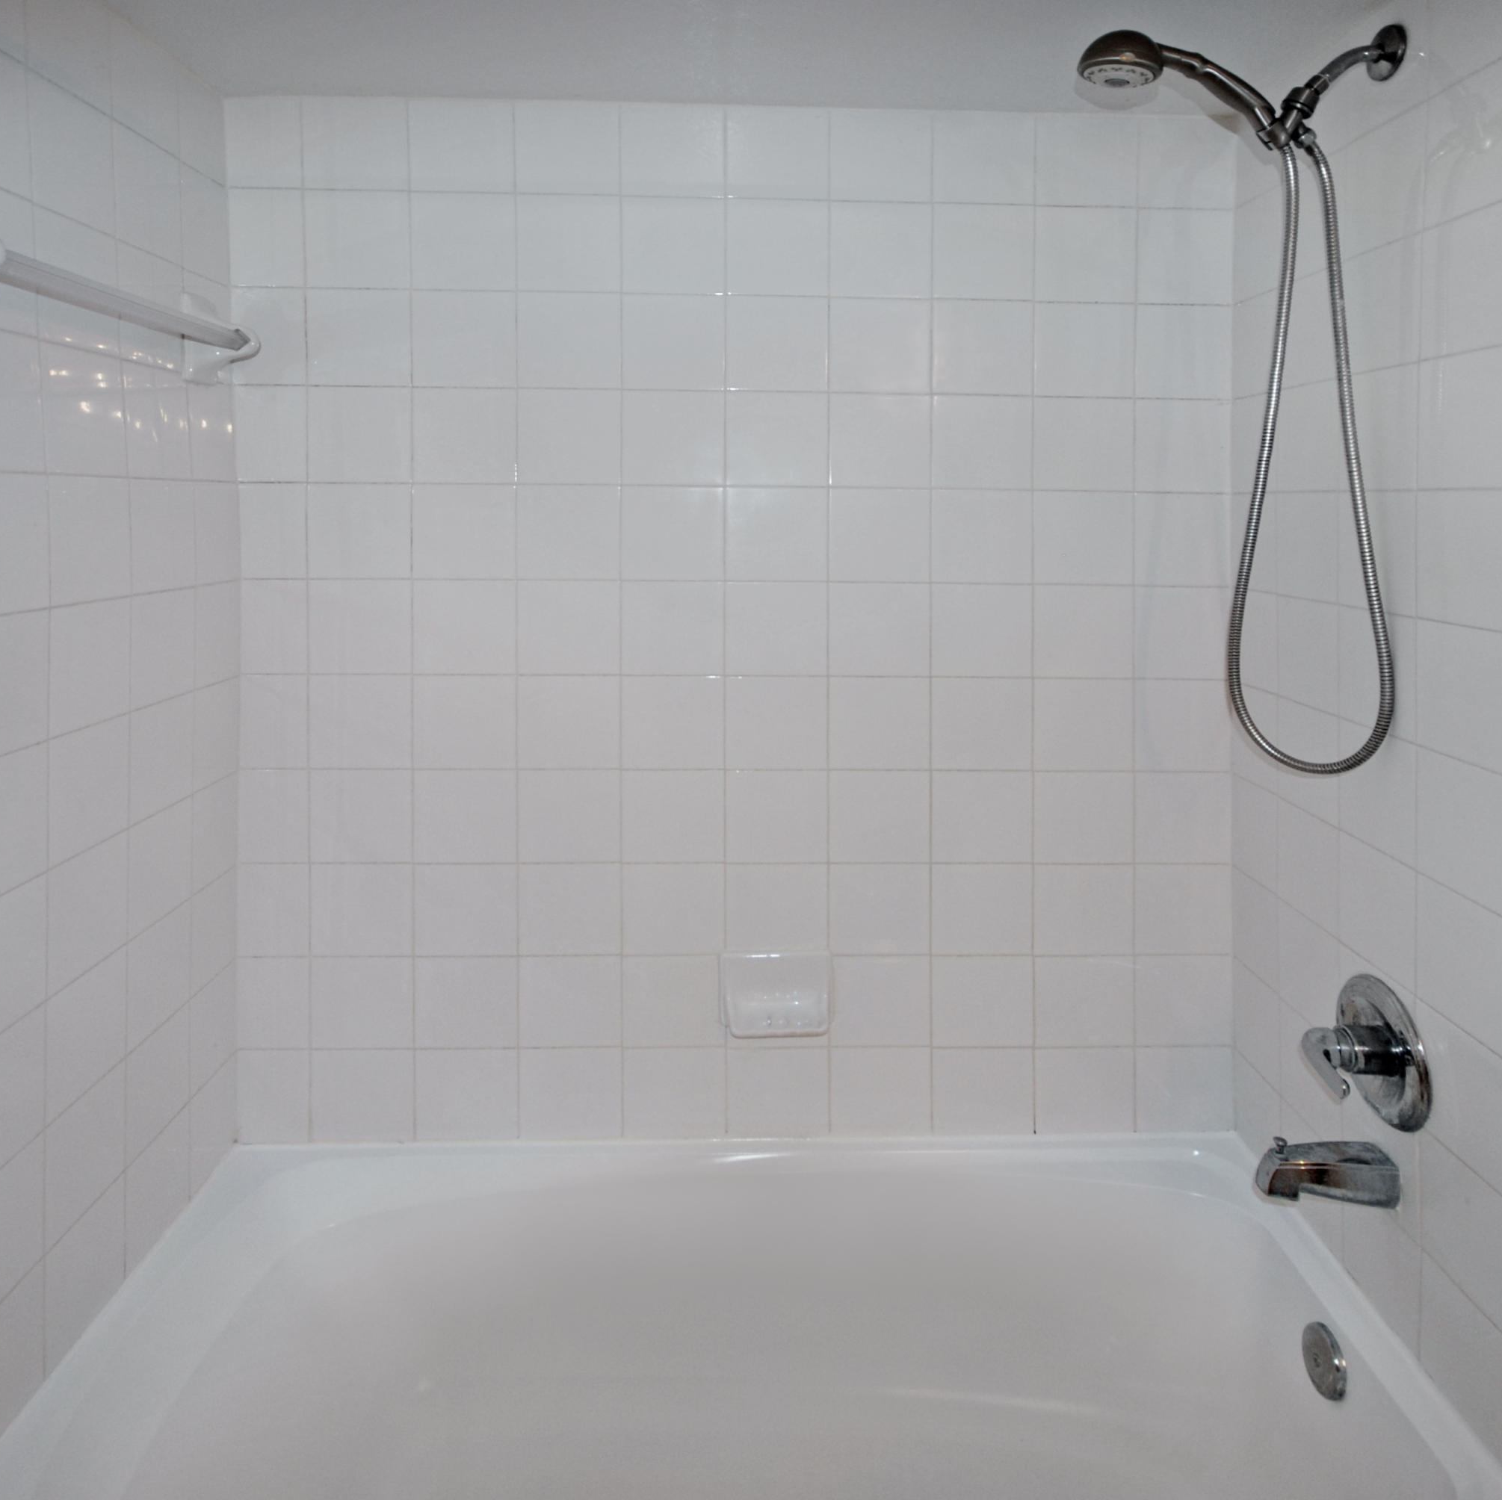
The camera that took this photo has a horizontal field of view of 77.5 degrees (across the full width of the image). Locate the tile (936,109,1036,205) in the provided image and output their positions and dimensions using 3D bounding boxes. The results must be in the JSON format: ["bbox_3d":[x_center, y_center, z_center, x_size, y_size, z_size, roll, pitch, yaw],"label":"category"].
[{"bbox_3d":[0.371,-0.943,1.494,0.161,0.139,0.012,0,4,-2],"label":"tile"}]

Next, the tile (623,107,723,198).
[{"bbox_3d":[-0.123,-0.944,1.475,0.164,0.139,0.012,0,4,-2],"label":"tile"}]

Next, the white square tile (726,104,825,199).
[{"bbox_3d":[0.041,-0.945,1.481,0.164,0.139,0.012,0,4,-2],"label":"white square tile"}]

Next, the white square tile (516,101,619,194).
[{"bbox_3d":[-0.288,-0.944,1.469,0.162,0.138,0.012,0,4,-2],"label":"white square tile"}]

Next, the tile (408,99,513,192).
[{"bbox_3d":[-0.452,-0.943,1.462,0.164,0.139,0.012,0,4,-2],"label":"tile"}]

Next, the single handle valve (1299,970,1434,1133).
[{"bbox_3d":[0.736,0.380,1.165,0.106,0.175,0.173,0,8,-2],"label":"single handle valve"}]

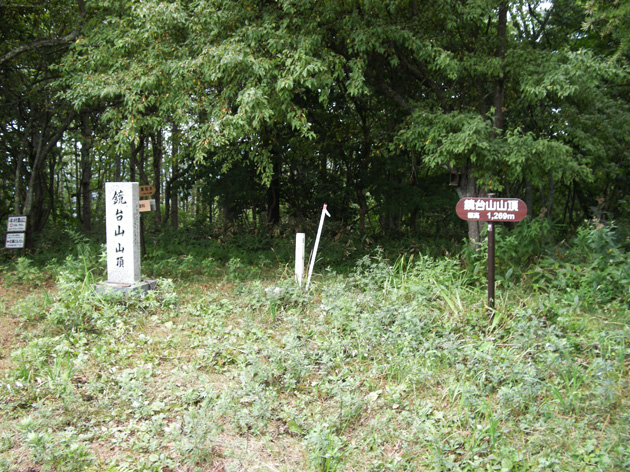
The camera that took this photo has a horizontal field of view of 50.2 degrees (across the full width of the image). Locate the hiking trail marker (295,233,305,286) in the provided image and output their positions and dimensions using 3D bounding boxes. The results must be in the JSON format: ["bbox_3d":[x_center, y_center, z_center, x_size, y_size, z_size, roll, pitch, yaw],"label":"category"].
[{"bbox_3d":[-0.196,0.309,8.500,0.084,0.700,0.084,3,4,22],"label":"hiking trail marker"}]

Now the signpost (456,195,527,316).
[{"bbox_3d":[1.877,0.207,7.150,0.720,1.280,0.090,1,4,16],"label":"signpost"}]

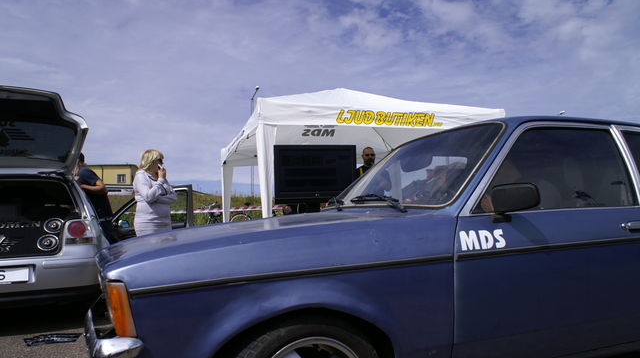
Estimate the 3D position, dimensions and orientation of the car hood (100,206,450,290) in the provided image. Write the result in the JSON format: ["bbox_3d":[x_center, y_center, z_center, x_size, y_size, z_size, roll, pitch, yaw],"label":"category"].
[{"bbox_3d":[-0.334,0.288,2.459,1.280,0.260,1.480,-2,-3,-20],"label":"car hood"}]

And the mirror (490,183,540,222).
[{"bbox_3d":[0.787,0.095,1.932,0.095,0.150,0.190,-2,-3,-20],"label":"mirror"}]

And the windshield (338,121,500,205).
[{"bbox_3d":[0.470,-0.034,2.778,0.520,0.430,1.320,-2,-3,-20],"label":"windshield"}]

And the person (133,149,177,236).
[{"bbox_3d":[-1.771,0.517,5.129,0.440,1.680,0.480,-3,-5,18],"label":"person"}]

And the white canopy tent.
[{"bbox_3d":[0.289,-0.005,7.229,3.050,2.950,3.200,0,-5,-16],"label":"white canopy tent"}]

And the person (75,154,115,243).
[{"bbox_3d":[-2.503,0.568,5.327,0.500,1.740,0.500,-3,-5,11],"label":"person"}]

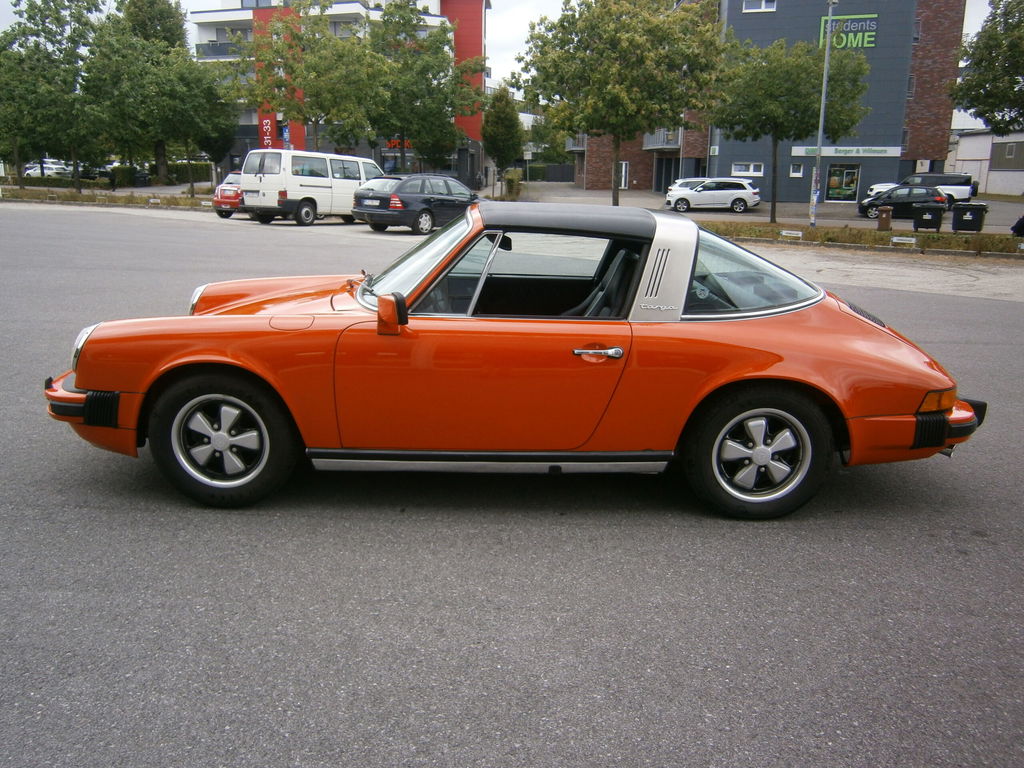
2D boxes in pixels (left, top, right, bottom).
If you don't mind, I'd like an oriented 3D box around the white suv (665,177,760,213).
[{"bbox_3d":[10.117,-9.627,39.200,5.060,1.740,1.970,3,15,6],"label":"white suv"}]

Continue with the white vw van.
[{"bbox_3d":[-5.163,-5.579,21.864,1.840,1.940,4.780,13,19,36],"label":"white vw van"}]

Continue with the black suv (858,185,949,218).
[{"bbox_3d":[18.272,-8.550,36.000,4.000,1.530,1.720,9,17,26],"label":"black suv"}]

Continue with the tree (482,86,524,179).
[{"bbox_3d":[-0.479,-13.361,43.000,2.300,6.200,2.300,1,15,0],"label":"tree"}]

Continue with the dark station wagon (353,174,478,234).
[{"bbox_3d":[-2.305,-4.937,20.954,1.740,1.465,4.540,10,17,29],"label":"dark station wagon"}]

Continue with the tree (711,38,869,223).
[{"bbox_3d":[11.355,-10.373,31.932,5.900,7.190,5.900,1,15,0],"label":"tree"}]

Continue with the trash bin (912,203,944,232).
[{"bbox_3d":[15.683,-6.288,29.000,1.240,1.170,0.850,7,16,21],"label":"trash bin"}]

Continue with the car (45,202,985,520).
[{"bbox_3d":[-0.059,-0.267,3.873,4.290,1.310,1.650,1,15,0],"label":"car"}]

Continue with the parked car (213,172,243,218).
[{"bbox_3d":[-7.832,-6.189,25.187,1.690,1.430,3.700,10,17,29],"label":"parked car"}]

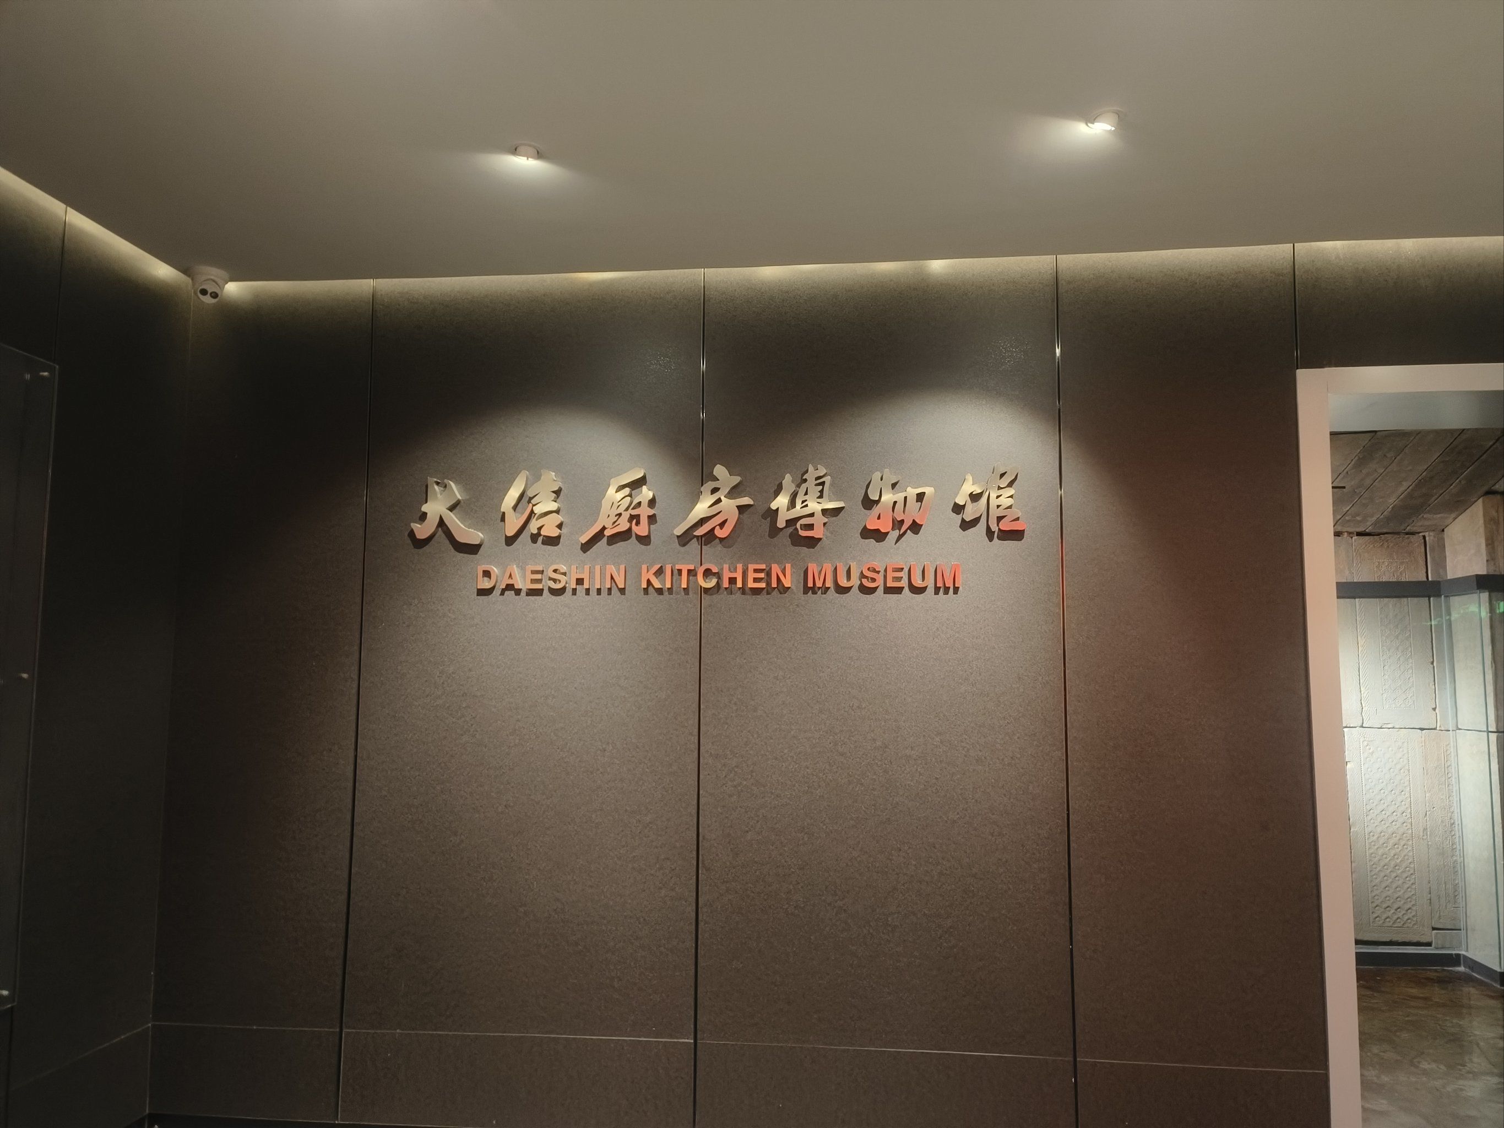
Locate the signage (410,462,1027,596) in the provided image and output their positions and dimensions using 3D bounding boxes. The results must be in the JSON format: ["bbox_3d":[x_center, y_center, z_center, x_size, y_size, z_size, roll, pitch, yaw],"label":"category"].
[{"bbox_3d":[-0.140,-0.118,3.333,2.054,0.405,0.045,0,-5,6],"label":"signage"}]

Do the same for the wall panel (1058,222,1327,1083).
[{"bbox_3d":[1.376,0.413,3.166,0.742,2.878,0.030,0,-5,6],"label":"wall panel"}]

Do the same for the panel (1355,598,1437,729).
[{"bbox_3d":[3.527,0.543,5.500,0.388,0.717,0.060,0,-5,6],"label":"panel"}]

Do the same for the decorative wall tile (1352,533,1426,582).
[{"bbox_3d":[3.525,-0.026,5.551,0.385,0.262,0.060,0,-5,6],"label":"decorative wall tile"}]

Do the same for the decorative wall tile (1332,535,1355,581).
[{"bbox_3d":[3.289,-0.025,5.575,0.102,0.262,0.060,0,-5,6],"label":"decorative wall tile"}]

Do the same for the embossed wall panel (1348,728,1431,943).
[{"bbox_3d":[3.446,1.472,5.426,0.396,1.149,0.060,0,-5,6],"label":"embossed wall panel"}]

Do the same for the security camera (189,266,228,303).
[{"bbox_3d":[-1.841,-0.946,3.393,0.120,0.100,0.120,3,-6,-29],"label":"security camera"}]

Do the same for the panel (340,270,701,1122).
[{"bbox_3d":[-0.762,0.424,3.387,1.181,2.871,0.030,0,-5,6],"label":"panel"}]

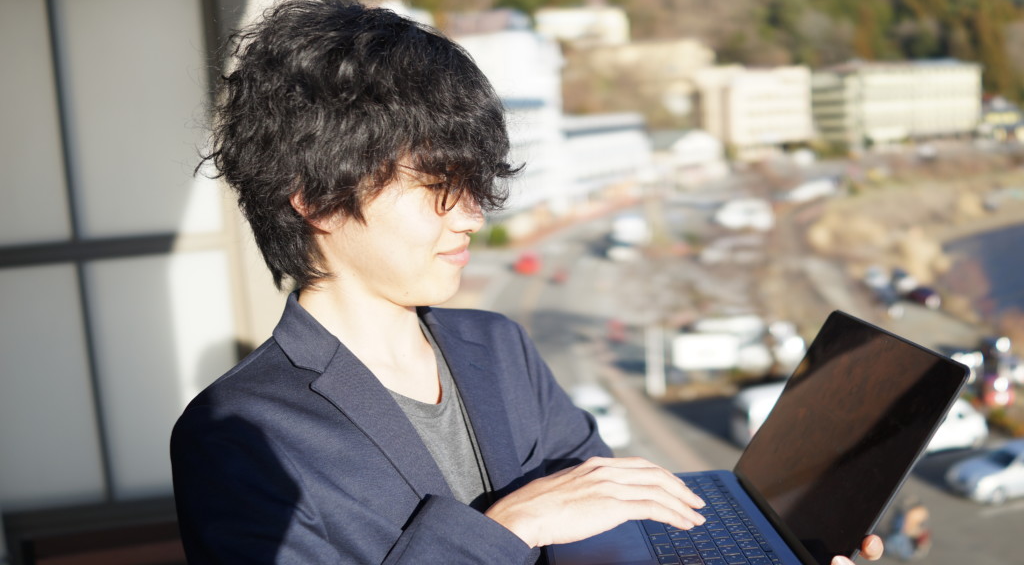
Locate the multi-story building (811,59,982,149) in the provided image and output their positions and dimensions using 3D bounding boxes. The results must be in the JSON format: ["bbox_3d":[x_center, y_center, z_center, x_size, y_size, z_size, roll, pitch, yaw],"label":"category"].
[{"bbox_3d":[100.852,-47.055,263.970,43.000,20.000,16.000,-7,10,-23],"label":"multi-story building"}]

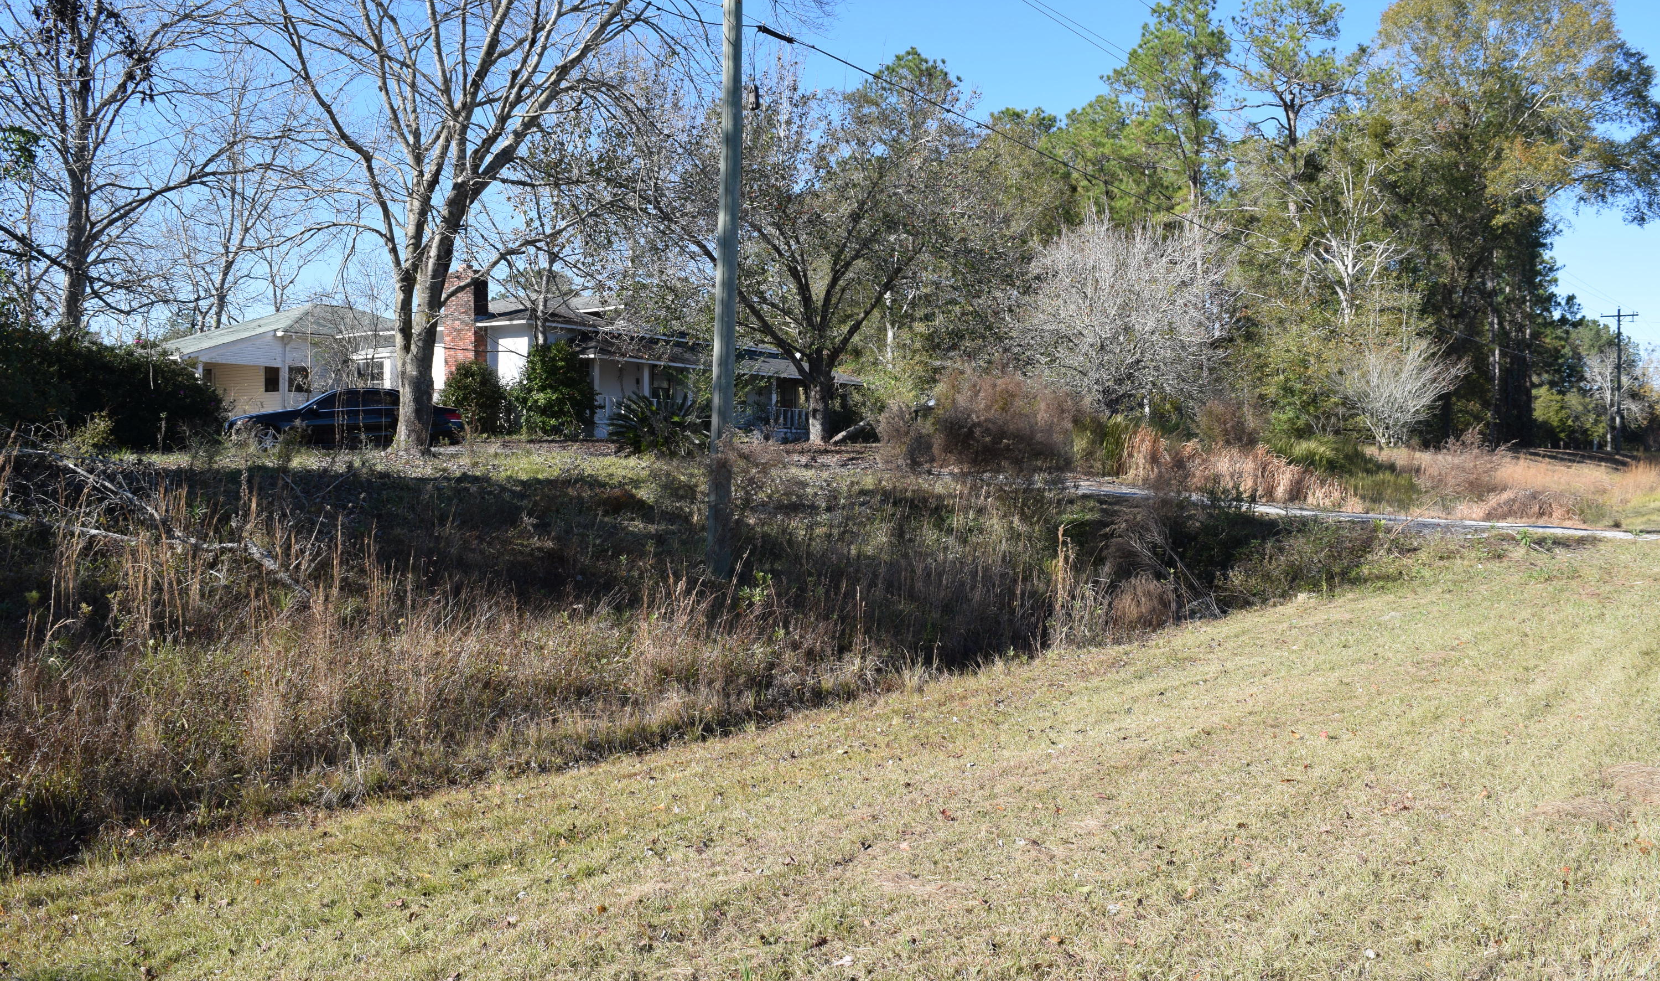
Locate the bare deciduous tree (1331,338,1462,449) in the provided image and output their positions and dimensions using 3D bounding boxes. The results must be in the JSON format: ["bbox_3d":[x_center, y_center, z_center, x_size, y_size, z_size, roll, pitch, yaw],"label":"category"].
[{"bbox_3d":[25.182,-4.385,55.000,5.700,4.900,5.200,1,2,25],"label":"bare deciduous tree"}]

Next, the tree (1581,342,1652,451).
[{"bbox_3d":[60.024,-7.178,95.000,5.300,8.200,5.000,1,2,32],"label":"tree"}]

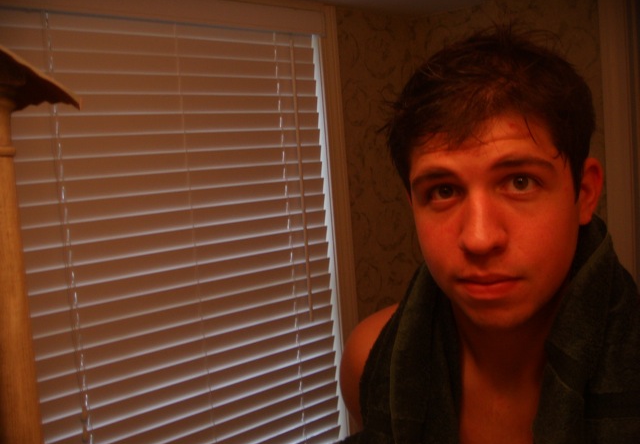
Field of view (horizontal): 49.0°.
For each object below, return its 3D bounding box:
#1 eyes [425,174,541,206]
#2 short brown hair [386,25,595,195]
[{"bbox_3d":[0.136,-0.028,0.593,0.093,0.016,0.024,-5,2,21],"label":"eyes"},{"bbox_3d":[0.161,-0.084,0.675,0.188,0.185,0.212,-5,2,21],"label":"short brown hair"}]

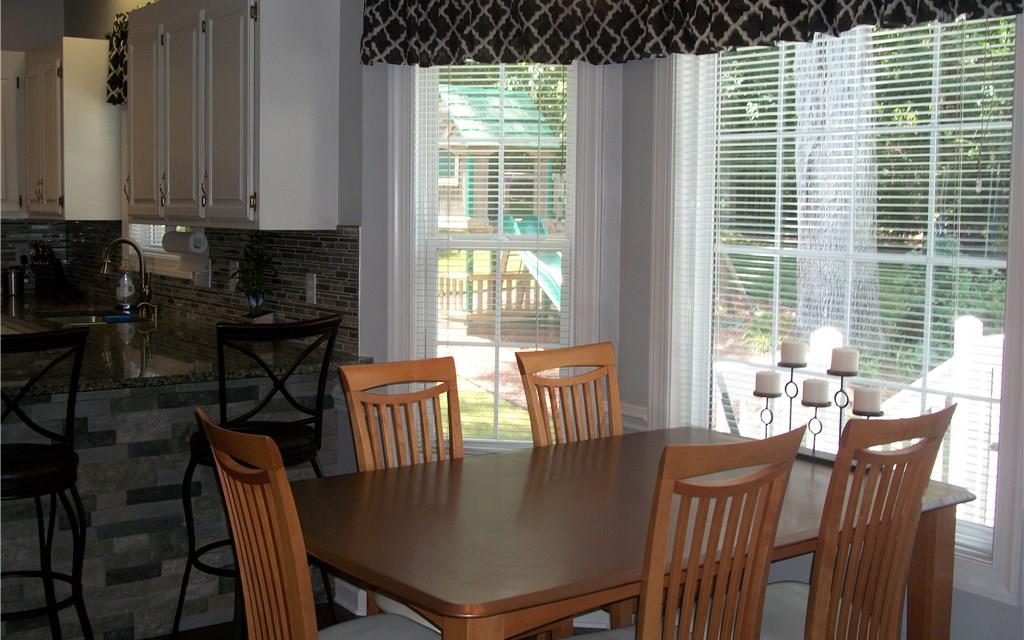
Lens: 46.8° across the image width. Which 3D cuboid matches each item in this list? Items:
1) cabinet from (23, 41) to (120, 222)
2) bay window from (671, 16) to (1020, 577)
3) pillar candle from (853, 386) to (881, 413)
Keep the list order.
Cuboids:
[{"bbox_3d":[-2.325,-0.988,6.239,0.309,0.911,0.638,-3,7,-37],"label":"cabinet"},{"bbox_3d":[0.899,-0.165,3.437,0.051,1.478,1.153,-4,7,-38],"label":"bay window"},{"bbox_3d":[0.961,0.216,3.200,0.073,0.067,0.073,1,5,0],"label":"pillar candle"}]

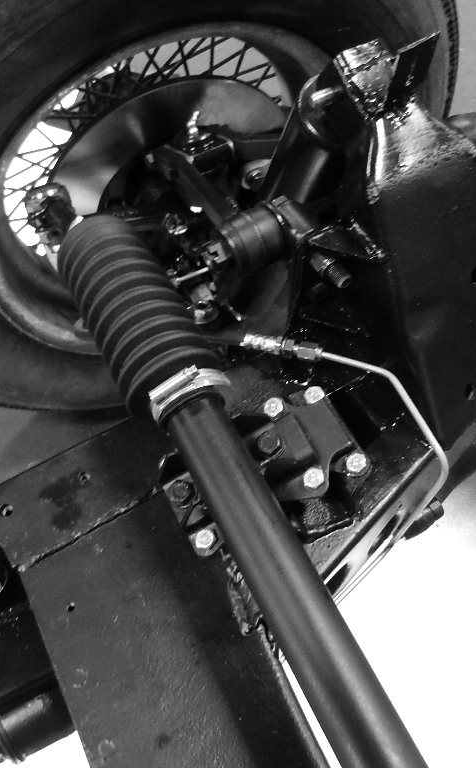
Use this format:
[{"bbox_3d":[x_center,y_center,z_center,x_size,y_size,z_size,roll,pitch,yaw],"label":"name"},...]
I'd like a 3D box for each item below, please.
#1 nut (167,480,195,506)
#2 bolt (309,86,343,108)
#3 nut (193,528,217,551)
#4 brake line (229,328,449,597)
[{"bbox_3d":[-0.041,0.079,0.530,0.017,0.010,0.017,-29,54,-1],"label":"nut"},{"bbox_3d":[0.063,-0.205,0.530,0.025,0.011,0.011,-29,54,-1],"label":"bolt"},{"bbox_3d":[-0.023,0.110,0.525,0.015,0.008,0.015,-29,54,-1],"label":"nut"},{"bbox_3d":[0.066,0.038,0.553,0.122,0.076,0.207,-29,54,-1],"label":"brake line"}]

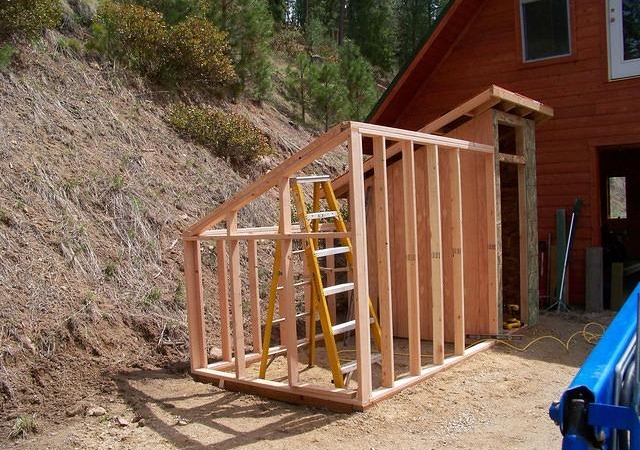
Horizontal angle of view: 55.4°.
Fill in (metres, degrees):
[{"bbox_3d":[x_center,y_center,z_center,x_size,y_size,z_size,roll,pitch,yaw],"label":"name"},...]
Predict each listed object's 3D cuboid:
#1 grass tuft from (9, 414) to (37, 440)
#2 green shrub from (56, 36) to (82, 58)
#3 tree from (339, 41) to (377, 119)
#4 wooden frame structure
[{"bbox_3d":[-1.950,1.324,4.000,0.180,0.140,0.170,-2,1,0],"label":"grass tuft"},{"bbox_3d":[-4.722,-3.365,11.500,0.490,0.415,0.441,-2,0,-22],"label":"green shrub"},{"bbox_3d":[1.383,-5.255,22.500,1.401,3.024,1.401,-2,0,4],"label":"tree"},{"bbox_3d":[0.712,-0.006,6.429,2.247,2.604,3.980,-2,0,38],"label":"wooden frame structure"}]

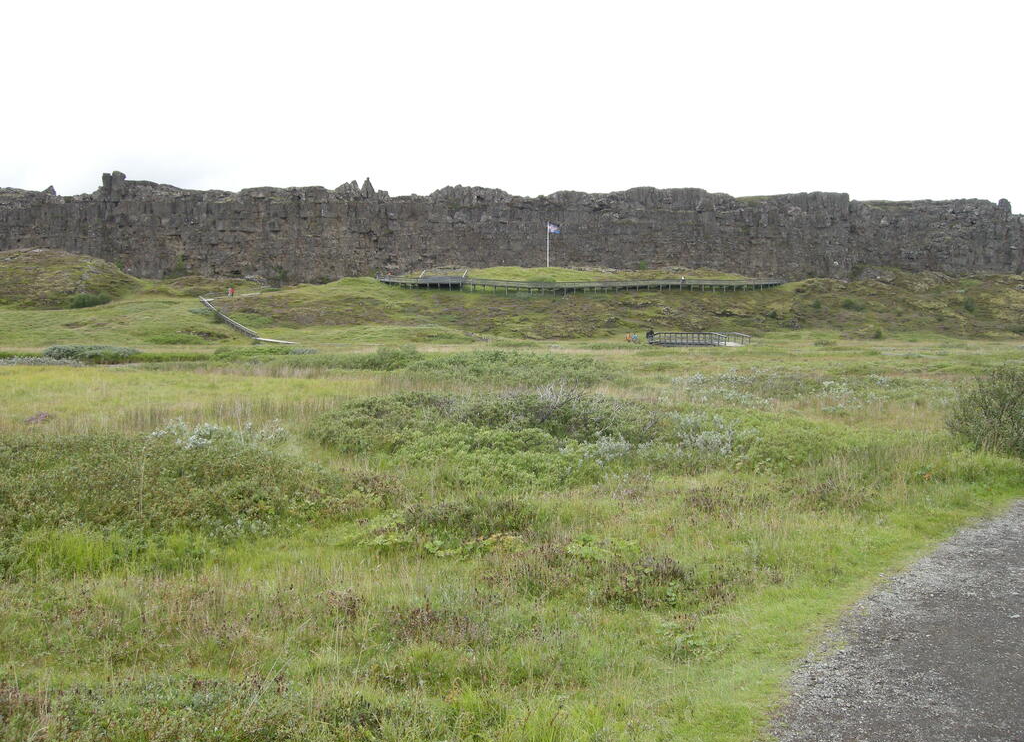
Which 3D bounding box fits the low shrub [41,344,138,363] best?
[{"bbox_3d":[-29.300,-1.220,72.000,6.300,1.400,3.500,0,2,0],"label":"low shrub"}]

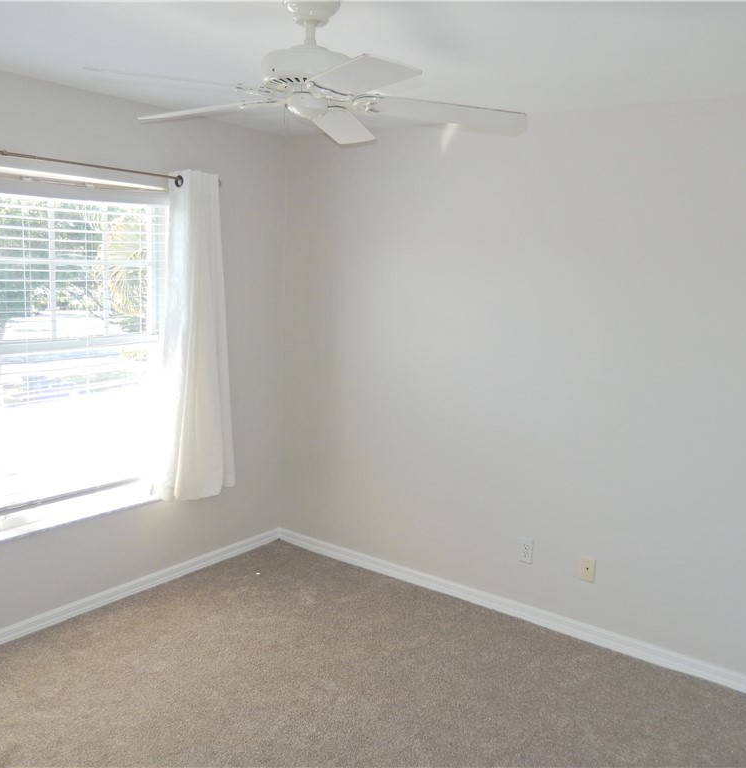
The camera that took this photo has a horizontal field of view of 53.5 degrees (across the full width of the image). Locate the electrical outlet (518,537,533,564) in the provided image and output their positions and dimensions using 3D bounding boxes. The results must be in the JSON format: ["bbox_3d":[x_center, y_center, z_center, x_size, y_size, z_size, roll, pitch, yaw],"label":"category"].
[{"bbox_3d":[0.752,0.821,3.648,0.071,0.117,0.010,9,11,36],"label":"electrical outlet"}]

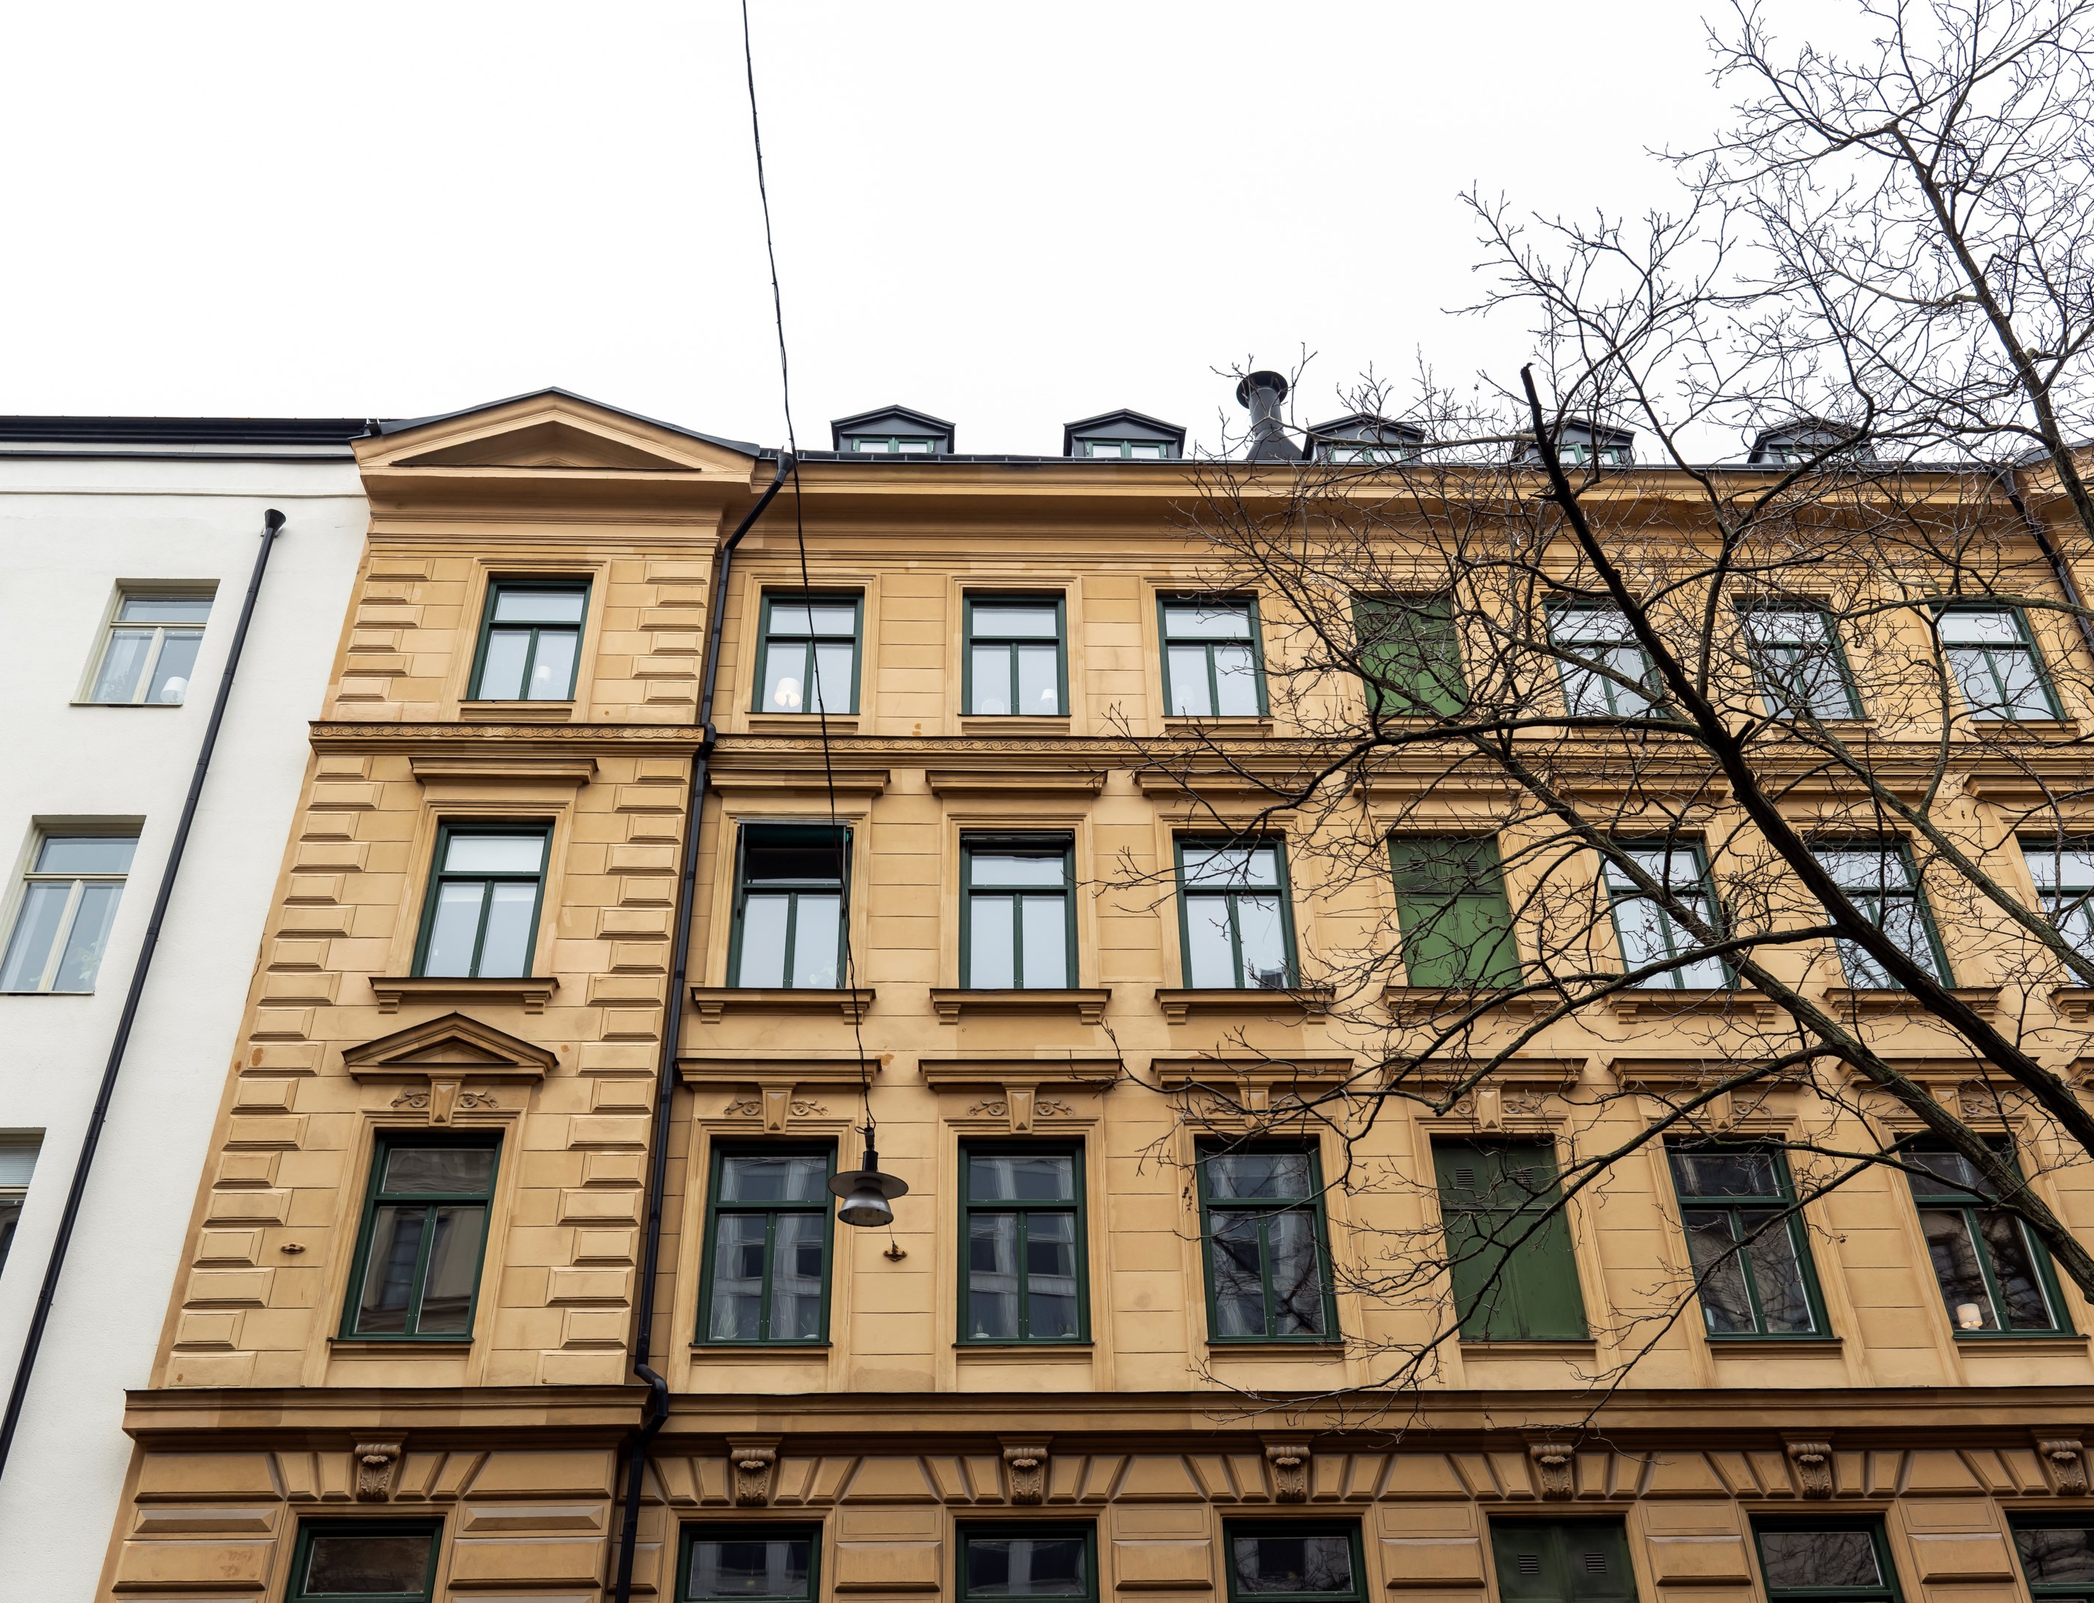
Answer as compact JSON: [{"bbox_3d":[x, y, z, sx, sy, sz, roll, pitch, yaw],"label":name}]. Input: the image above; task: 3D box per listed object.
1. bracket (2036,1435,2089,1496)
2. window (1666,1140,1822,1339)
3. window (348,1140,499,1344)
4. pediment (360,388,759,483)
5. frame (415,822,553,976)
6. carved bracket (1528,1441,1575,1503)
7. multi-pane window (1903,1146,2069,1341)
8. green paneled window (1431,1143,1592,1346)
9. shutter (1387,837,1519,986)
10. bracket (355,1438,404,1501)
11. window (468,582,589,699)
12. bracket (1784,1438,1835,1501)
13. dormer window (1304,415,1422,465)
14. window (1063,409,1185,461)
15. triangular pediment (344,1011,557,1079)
[{"bbox_3d":[9.346,6.094,17.805,0.390,0.512,0.240,0,-35,-2],"label":"bracket"},{"bbox_3d":[6.445,4.080,17.978,1.124,1.944,0.150,0,-36,-2],"label":"window"},{"bbox_3d":[-5.789,4.062,18.105,1.214,2.066,0.150,0,-33,-3],"label":"window"},{"bbox_3d":[-5.747,-4.179,23.168,4.681,1.485,0.600,0,-33,-3],"label":"pediment"},{"bbox_3d":[-5.806,1.031,20.100,1.214,1.938,0.150,0,-33,-3],"label":"frame"},{"bbox_3d":[4.606,6.076,17.604,0.390,0.506,0.240,0,-35,-2],"label":"carved bracket"},{"bbox_3d":[9.160,4.273,19.050,1.214,2.066,0.150,0,-33,-3],"label":"multi-pane window"},{"bbox_3d":[4.453,4.229,18.787,1.214,2.066,0.150,0,-33,-3],"label":"green paneled window"},{"bbox_3d":[4.472,1.269,21.270,1.260,2.030,0.160,0,-35,-2],"label":"shutter"},{"bbox_3d":[-5.503,5.524,15.977,0.396,0.471,0.210,0,-36,-2],"label":"bracket"},{"bbox_3d":[-5.677,-1.718,21.399,1.142,1.826,0.150,0,-36,-2],"label":"window"},{"bbox_3d":[6.517,5.714,16.575,0.400,0.473,0.210,0,-36,-2],"label":"bracket"},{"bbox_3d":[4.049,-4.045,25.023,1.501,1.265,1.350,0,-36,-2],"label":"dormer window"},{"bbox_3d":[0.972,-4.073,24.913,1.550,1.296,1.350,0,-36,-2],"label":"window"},{"bbox_3d":[-5.584,2.336,18.216,1.970,0.673,0.250,0,-36,-2],"label":"triangular pediment"}]

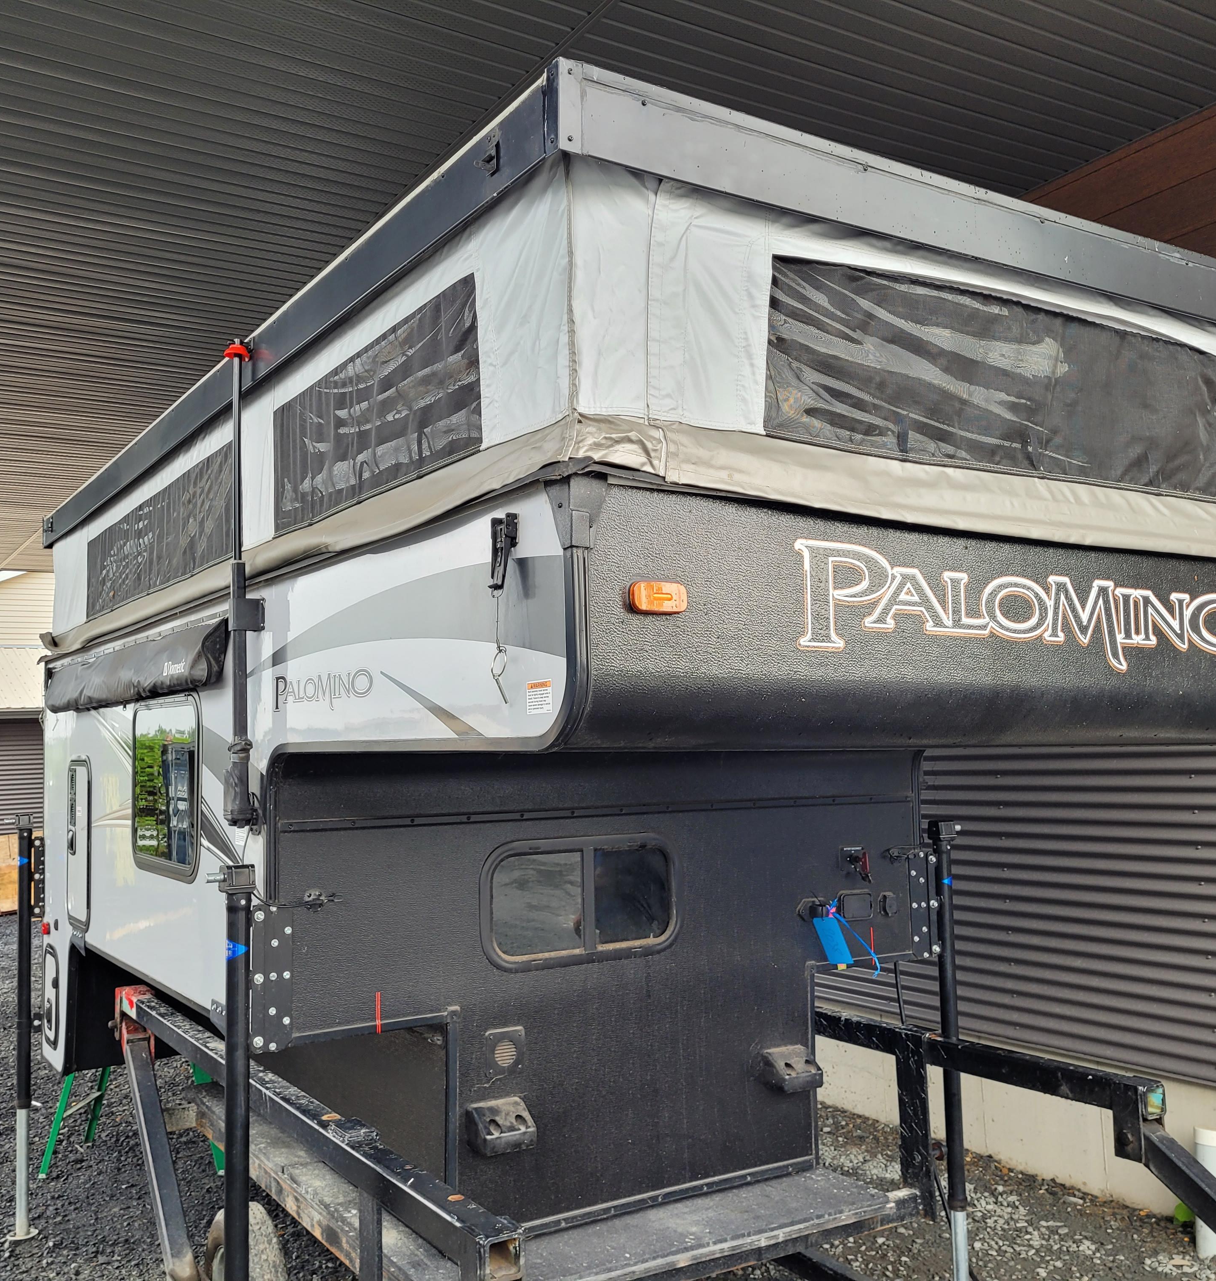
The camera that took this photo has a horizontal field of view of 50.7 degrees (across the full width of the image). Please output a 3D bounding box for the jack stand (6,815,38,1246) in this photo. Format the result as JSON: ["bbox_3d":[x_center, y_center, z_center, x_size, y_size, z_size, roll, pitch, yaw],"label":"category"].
[{"bbox_3d":[-2.440,1.599,5.360,0.125,1.725,0.125,2,-5,-32],"label":"jack stand"}]

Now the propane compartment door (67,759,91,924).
[{"bbox_3d":[-1.934,0.729,4.681,0.030,0.600,0.450,2,-6,-32],"label":"propane compartment door"}]

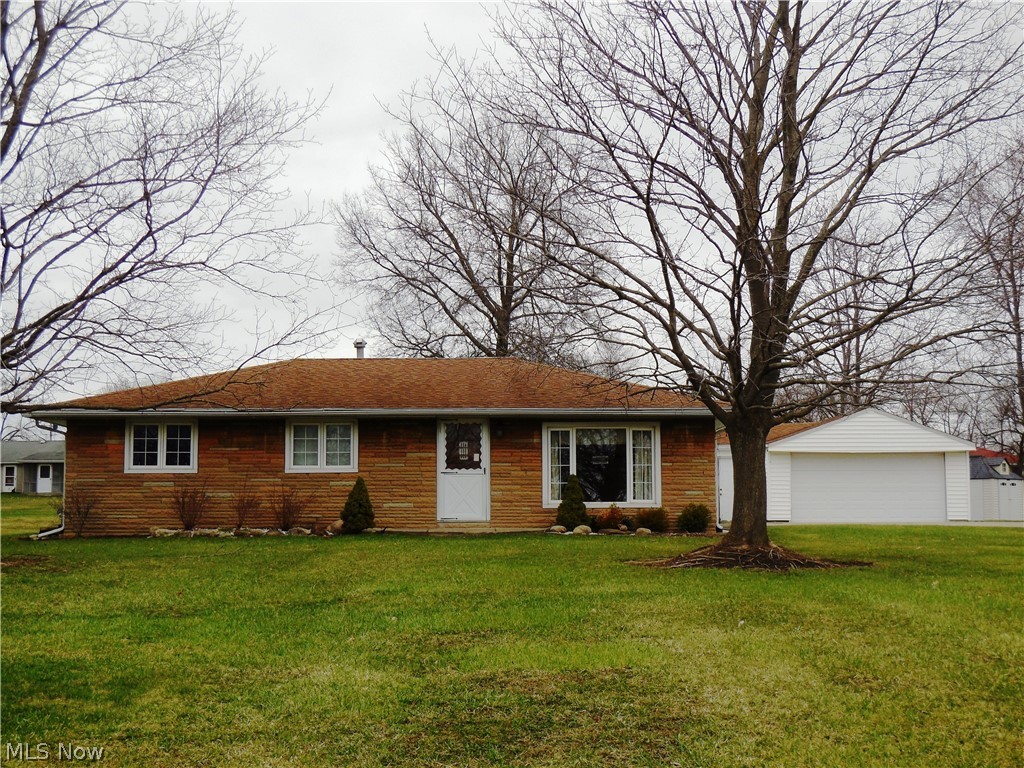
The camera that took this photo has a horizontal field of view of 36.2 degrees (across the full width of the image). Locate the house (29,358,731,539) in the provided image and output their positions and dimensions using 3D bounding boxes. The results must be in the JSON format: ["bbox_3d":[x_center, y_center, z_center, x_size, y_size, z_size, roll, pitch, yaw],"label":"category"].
[{"bbox_3d":[-2.412,1.386,35.123,14.170,3.950,9.200,0,-5,0],"label":"house"}]

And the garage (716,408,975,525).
[{"bbox_3d":[10.632,2.827,51.858,7.450,3.510,7.200,0,-5,0],"label":"garage"}]

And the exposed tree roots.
[{"bbox_3d":[3.366,2.344,21.374,3.120,0.330,2.600,0,-5,0],"label":"exposed tree roots"}]

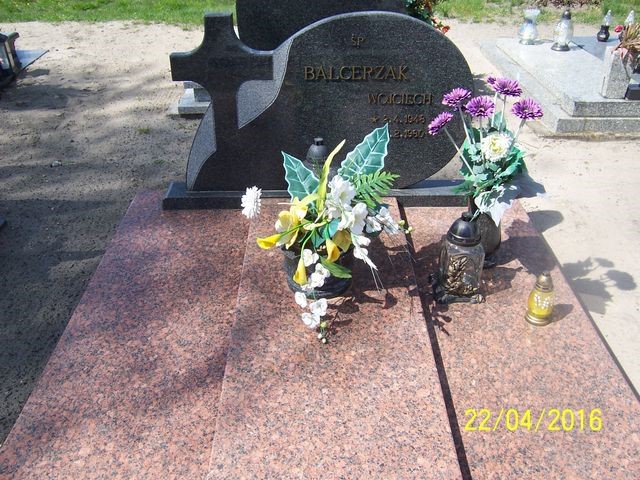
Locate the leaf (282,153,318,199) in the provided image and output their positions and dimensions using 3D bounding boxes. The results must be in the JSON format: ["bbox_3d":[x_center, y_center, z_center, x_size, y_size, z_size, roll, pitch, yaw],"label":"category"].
[{"bbox_3d":[-0.060,-0.195,1.869,0.085,0.169,0.040,-31,-5,-9],"label":"leaf"}]

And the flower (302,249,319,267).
[{"bbox_3d":[-0.027,0.050,1.746,0.046,0.046,0.028,-1,30,-1],"label":"flower"}]

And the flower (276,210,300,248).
[{"bbox_3d":[-0.090,-0.030,1.743,0.070,0.092,0.060,-1,30,-1],"label":"flower"}]

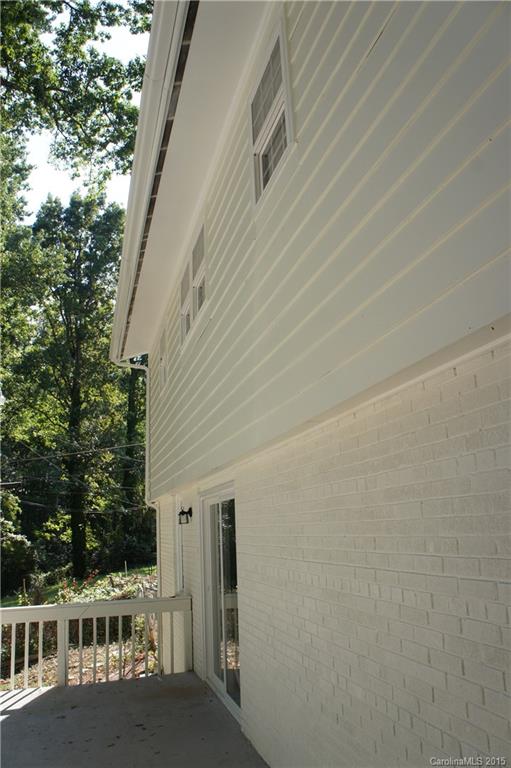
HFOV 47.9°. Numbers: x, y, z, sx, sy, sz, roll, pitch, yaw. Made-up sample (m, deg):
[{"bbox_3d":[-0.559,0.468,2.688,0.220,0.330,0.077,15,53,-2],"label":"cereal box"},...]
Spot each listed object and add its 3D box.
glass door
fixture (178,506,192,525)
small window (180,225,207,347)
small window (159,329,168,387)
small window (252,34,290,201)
[{"bbox_3d":[-0.299,2.152,5.842,0.100,1.984,1.703,1,-15,-16],"label":"glass door"},{"bbox_3d":[-0.879,1.691,7.319,0.155,0.220,0.110,1,-15,-16],"label":"fixture"},{"bbox_3d":[-0.706,-1.100,6.782,0.100,0.936,1.686,1,-15,-16],"label":"small window"},{"bbox_3d":[-1.437,-0.439,9.236,0.100,0.912,0.808,1,-15,-16],"label":"small window"},{"bbox_3d":[0.117,-1.812,4.014,0.100,0.930,0.797,1,-15,-16],"label":"small window"}]

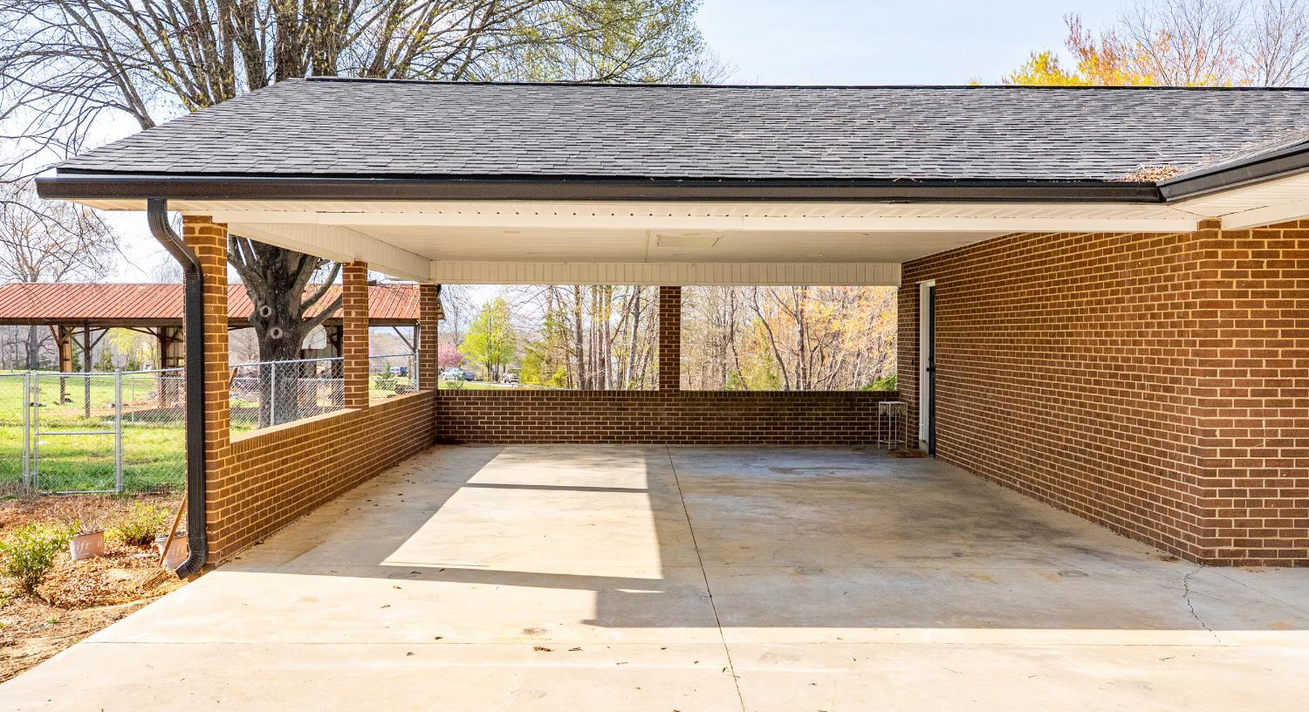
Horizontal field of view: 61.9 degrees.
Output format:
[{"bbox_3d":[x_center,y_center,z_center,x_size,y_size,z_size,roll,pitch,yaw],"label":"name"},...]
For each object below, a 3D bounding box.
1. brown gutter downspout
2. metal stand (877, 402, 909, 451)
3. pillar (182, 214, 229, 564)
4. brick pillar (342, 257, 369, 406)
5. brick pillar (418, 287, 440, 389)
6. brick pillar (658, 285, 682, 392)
[{"bbox_3d":[-3.074,0.268,6.948,0.190,2.448,0.695,0,1,-1],"label":"brown gutter downspout"},{"bbox_3d":[3.294,0.961,15.044,0.275,0.650,0.275,0,1,-20],"label":"metal stand"},{"bbox_3d":[-3.059,0.235,7.448,0.194,2.345,0.295,0,1,-1],"label":"pillar"},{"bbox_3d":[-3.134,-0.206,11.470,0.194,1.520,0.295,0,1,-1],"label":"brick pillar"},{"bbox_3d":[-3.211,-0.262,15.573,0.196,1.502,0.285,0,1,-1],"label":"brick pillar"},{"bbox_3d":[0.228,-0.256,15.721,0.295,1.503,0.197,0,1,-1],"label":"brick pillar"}]

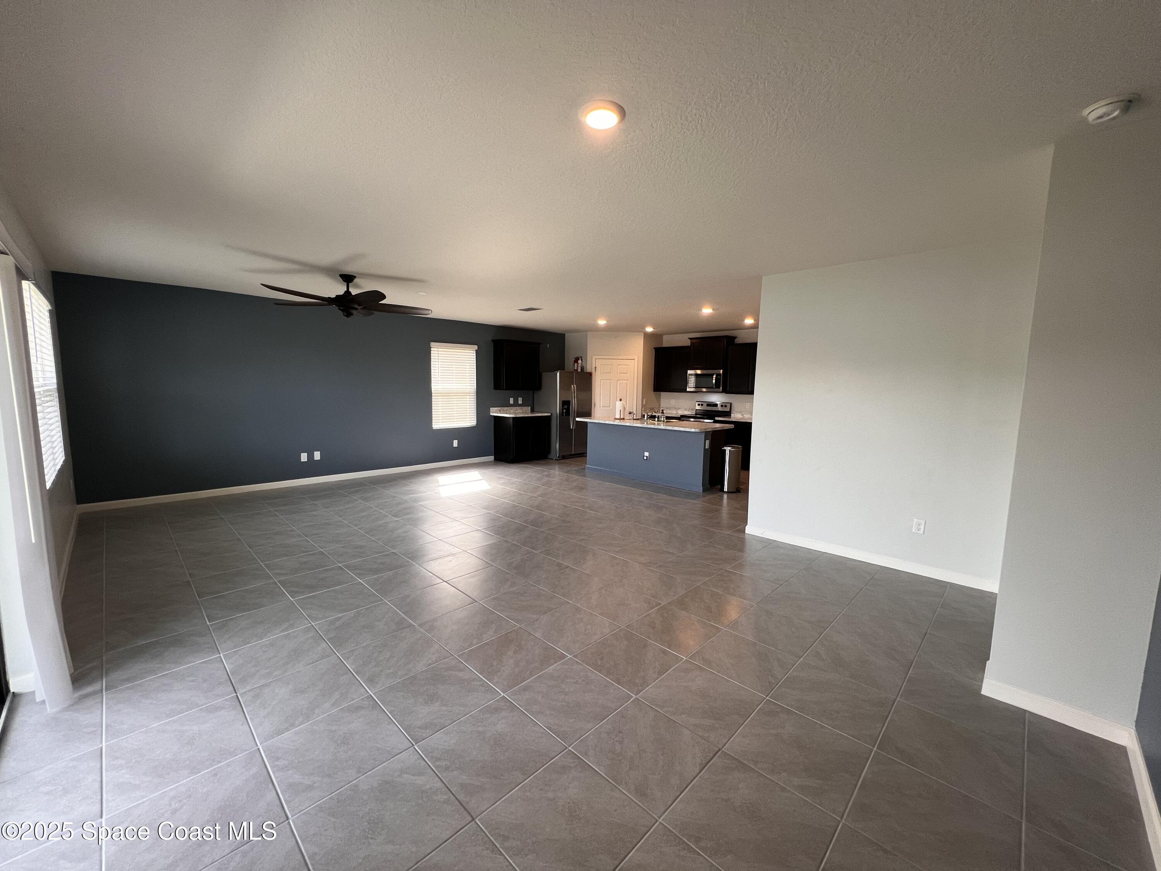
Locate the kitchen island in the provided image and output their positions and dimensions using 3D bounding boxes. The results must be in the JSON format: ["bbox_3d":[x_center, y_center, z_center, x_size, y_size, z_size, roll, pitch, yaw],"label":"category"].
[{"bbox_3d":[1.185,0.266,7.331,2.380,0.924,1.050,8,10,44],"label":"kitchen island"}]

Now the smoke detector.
[{"bbox_3d":[1.991,-1.224,1.639,0.136,0.051,0.136,7,9,44],"label":"smoke detector"}]

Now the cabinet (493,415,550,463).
[{"bbox_3d":[-1.184,0.050,8.877,0.640,0.914,0.970,7,10,44],"label":"cabinet"}]

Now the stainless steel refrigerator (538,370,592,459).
[{"bbox_3d":[-0.363,-0.460,9.233,0.785,1.763,0.923,7,9,44],"label":"stainless steel refrigerator"}]

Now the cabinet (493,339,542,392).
[{"bbox_3d":[-1.240,-1.363,8.605,0.360,0.937,0.965,7,9,44],"label":"cabinet"}]

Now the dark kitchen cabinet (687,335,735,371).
[{"bbox_3d":[2.587,-1.570,8.501,0.823,0.650,0.390,8,10,44],"label":"dark kitchen cabinet"}]

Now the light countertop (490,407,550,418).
[{"bbox_3d":[-1.172,-0.467,8.588,0.646,0.152,0.992,7,9,44],"label":"light countertop"}]

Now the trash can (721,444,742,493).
[{"bbox_3d":[2.277,0.488,6.552,0.290,0.700,0.310,1,7,0],"label":"trash can"}]

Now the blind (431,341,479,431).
[{"bbox_3d":[-2.339,-0.891,8.037,0.070,1.520,0.919,7,10,44],"label":"blind"}]

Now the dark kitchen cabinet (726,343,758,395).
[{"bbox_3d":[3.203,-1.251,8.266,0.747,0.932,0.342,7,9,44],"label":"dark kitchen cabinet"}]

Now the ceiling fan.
[{"bbox_3d":[-2.403,-1.438,4.499,1.620,0.440,1.620,7,10,44],"label":"ceiling fan"}]

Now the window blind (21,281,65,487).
[{"bbox_3d":[-4.644,-0.423,3.746,1.800,1.510,0.070,8,10,44],"label":"window blind"}]

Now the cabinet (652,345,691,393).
[{"bbox_3d":[2.026,-1.396,9.348,0.905,0.942,0.342,7,9,44],"label":"cabinet"}]

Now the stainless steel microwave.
[{"bbox_3d":[2.603,-1.100,8.795,0.766,0.420,0.406,7,9,44],"label":"stainless steel microwave"}]

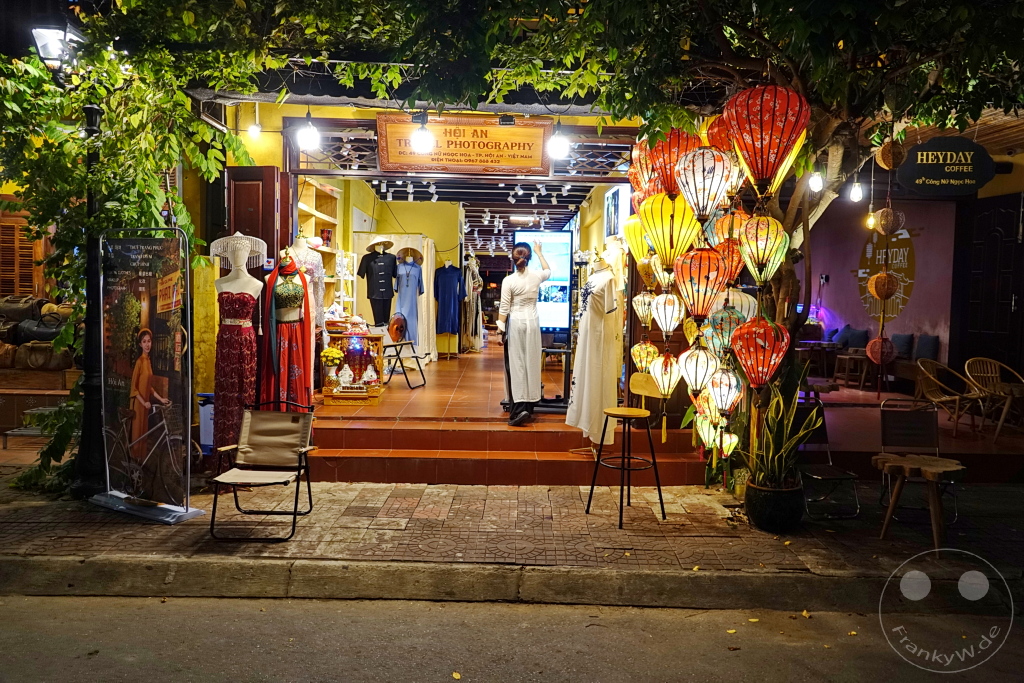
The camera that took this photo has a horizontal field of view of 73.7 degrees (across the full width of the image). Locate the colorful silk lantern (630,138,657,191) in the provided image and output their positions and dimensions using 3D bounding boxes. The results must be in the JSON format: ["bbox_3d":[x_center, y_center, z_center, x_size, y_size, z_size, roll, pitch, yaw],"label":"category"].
[{"bbox_3d":[1.020,-1.330,5.100,0.255,0.400,0.255,1,4,0],"label":"colorful silk lantern"}]

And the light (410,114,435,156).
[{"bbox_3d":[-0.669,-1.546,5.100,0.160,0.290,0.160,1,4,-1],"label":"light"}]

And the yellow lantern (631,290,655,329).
[{"bbox_3d":[0.968,-0.235,5.018,0.180,0.279,0.180,1,4,-1],"label":"yellow lantern"}]

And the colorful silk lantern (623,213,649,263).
[{"bbox_3d":[0.954,-0.769,5.150,0.272,0.407,0.272,1,4,0],"label":"colorful silk lantern"}]

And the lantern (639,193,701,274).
[{"bbox_3d":[1.119,-0.774,4.850,0.440,0.583,0.440,1,4,0],"label":"lantern"}]

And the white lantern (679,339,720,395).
[{"bbox_3d":[1.305,0.188,4.750,0.292,0.369,0.292,1,4,0],"label":"white lantern"}]

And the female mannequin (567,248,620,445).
[{"bbox_3d":[0.683,0.109,5.720,0.400,1.490,0.430,-1,4,-30],"label":"female mannequin"}]

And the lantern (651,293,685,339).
[{"bbox_3d":[1.139,-0.190,5.000,0.250,0.340,0.250,1,4,0],"label":"lantern"}]

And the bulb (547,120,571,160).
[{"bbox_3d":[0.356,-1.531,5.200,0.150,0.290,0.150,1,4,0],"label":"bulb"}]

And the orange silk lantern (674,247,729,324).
[{"bbox_3d":[1.203,-0.356,4.335,0.343,0.483,0.343,1,4,-1],"label":"orange silk lantern"}]

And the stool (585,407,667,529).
[{"bbox_3d":[0.802,0.860,4.762,0.405,0.750,0.405,-2,5,-32],"label":"stool"}]

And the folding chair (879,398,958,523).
[{"bbox_3d":[2.912,0.857,4.931,0.440,0.780,0.530,2,4,13],"label":"folding chair"}]

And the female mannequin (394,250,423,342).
[{"bbox_3d":[-1.408,-0.394,9.364,0.430,1.700,0.340,1,4,-1],"label":"female mannequin"}]

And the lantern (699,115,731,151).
[{"bbox_3d":[1.504,-1.472,4.950,0.300,0.380,0.300,1,4,0],"label":"lantern"}]

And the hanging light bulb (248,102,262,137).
[{"bbox_3d":[-2.104,-1.813,5.600,0.110,0.260,0.110,1,4,0],"label":"hanging light bulb"}]

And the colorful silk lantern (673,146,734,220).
[{"bbox_3d":[1.208,-0.982,4.295,0.359,0.466,0.359,1,4,-1],"label":"colorful silk lantern"}]

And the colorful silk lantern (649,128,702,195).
[{"bbox_3d":[1.075,-1.160,4.462,0.353,0.464,0.353,1,4,-1],"label":"colorful silk lantern"}]

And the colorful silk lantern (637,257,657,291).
[{"bbox_3d":[1.022,-0.513,5.150,0.166,0.256,0.166,1,4,0],"label":"colorful silk lantern"}]

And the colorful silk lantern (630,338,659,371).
[{"bbox_3d":[0.990,0.105,5.100,0.210,0.275,0.210,1,4,-1],"label":"colorful silk lantern"}]

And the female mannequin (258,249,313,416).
[{"bbox_3d":[-1.818,0.069,5.529,0.430,1.685,0.340,0,4,-10],"label":"female mannequin"}]

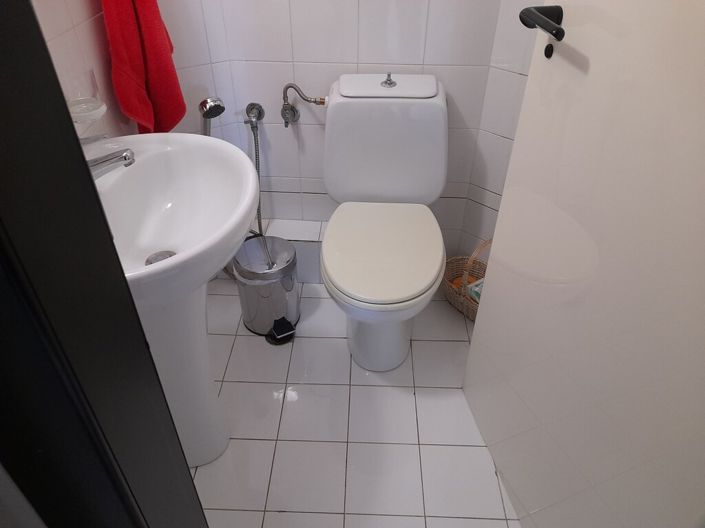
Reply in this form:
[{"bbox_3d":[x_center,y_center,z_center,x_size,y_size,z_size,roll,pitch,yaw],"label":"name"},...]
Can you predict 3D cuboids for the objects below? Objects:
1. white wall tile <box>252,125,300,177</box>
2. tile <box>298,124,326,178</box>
[{"bbox_3d":[-0.290,-0.400,1.807,0.204,0.206,0.010,2,38,1],"label":"white wall tile"},{"bbox_3d":[-0.086,-0.394,1.804,0.204,0.206,0.010,2,38,1],"label":"tile"}]

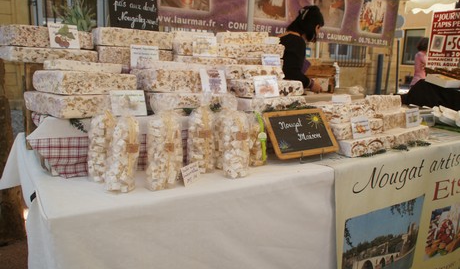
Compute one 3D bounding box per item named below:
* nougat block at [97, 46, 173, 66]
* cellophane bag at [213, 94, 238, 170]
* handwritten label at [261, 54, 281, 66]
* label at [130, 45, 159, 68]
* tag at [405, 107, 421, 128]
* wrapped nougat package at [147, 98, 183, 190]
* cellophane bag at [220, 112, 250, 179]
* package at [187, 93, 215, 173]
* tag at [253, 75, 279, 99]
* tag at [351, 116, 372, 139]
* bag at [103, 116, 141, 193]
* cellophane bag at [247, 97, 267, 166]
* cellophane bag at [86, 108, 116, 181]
[{"bbox_3d":[-0.498,-0.395,1.796,0.343,0.086,0.220,-4,10,-27],"label":"nougat block"},{"bbox_3d":[-0.014,-0.009,1.239,0.088,0.261,0.057,-6,11,-33],"label":"cellophane bag"},{"bbox_3d":[0.248,-0.437,2.090,0.132,0.098,0.005,-5,-4,-31],"label":"handwritten label"},{"bbox_3d":[-0.366,-0.333,1.480,0.124,0.100,0.004,-5,5,-30],"label":"label"},{"bbox_3d":[1.062,-0.096,2.000,0.140,0.104,0.005,-5,1,-31],"label":"tag"},{"bbox_3d":[-0.195,0.024,1.021,0.097,0.266,0.063,-5,11,-31],"label":"wrapped nougat package"},{"bbox_3d":[0.019,0.034,1.215,0.090,0.230,0.068,-5,10,-31],"label":"cellophane bag"},{"bbox_3d":[-0.110,-0.008,1.295,0.090,0.288,0.068,-5,10,-31],"label":"package"},{"bbox_3d":[0.181,-0.236,1.700,0.135,0.105,0.005,-5,-4,-31],"label":"tag"},{"bbox_3d":[0.573,-0.028,1.500,0.122,0.090,0.004,-6,-3,-33],"label":"tag"},{"bbox_3d":[-0.317,0.050,1.013,0.093,0.218,0.060,-8,12,-40],"label":"bag"},{"bbox_3d":[0.094,-0.013,1.293,0.079,0.252,0.051,-7,12,-37],"label":"cellophane bag"},{"bbox_3d":[-0.411,0.033,1.103,0.087,0.221,0.057,-7,12,-37],"label":"cellophane bag"}]

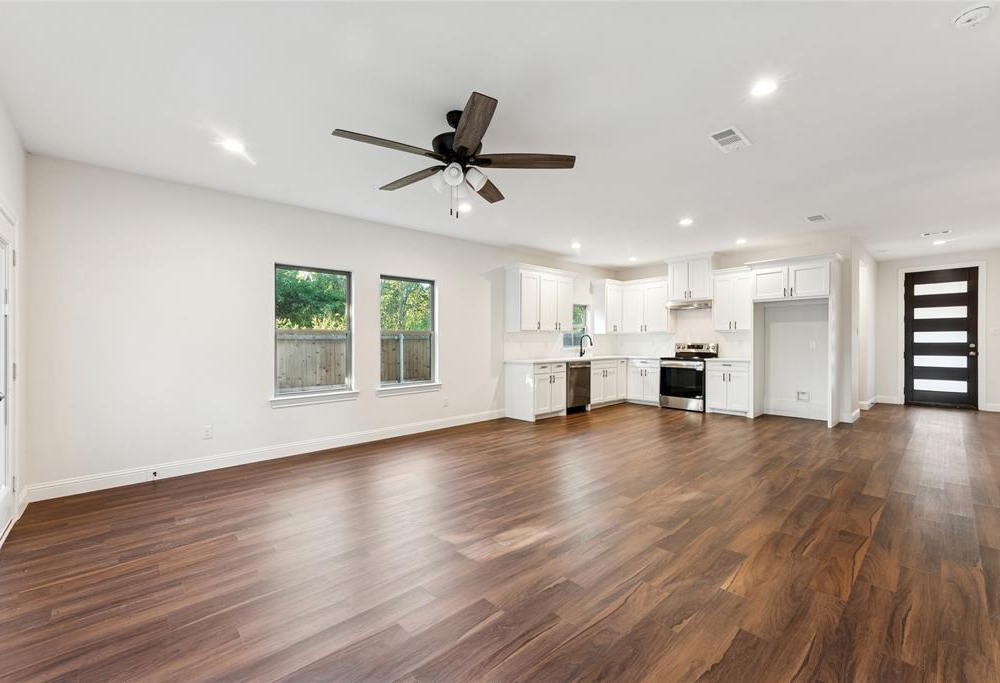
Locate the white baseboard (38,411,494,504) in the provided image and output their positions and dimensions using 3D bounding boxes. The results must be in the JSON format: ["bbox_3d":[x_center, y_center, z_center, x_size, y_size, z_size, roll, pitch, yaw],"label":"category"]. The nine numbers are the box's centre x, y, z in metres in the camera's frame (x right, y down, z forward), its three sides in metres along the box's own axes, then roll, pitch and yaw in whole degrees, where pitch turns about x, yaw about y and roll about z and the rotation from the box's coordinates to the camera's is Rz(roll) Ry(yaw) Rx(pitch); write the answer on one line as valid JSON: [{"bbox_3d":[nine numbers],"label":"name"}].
[{"bbox_3d":[-1.796,1.182,4.799,5.040,0.138,0.018,0,0,-41],"label":"white baseboard"}]

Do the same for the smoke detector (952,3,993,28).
[{"bbox_3d":[2.168,-1.499,1.829,0.130,0.045,0.130,0,0,-41],"label":"smoke detector"}]

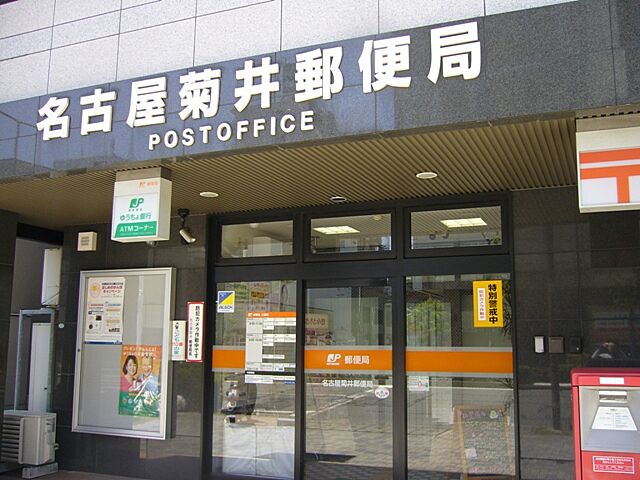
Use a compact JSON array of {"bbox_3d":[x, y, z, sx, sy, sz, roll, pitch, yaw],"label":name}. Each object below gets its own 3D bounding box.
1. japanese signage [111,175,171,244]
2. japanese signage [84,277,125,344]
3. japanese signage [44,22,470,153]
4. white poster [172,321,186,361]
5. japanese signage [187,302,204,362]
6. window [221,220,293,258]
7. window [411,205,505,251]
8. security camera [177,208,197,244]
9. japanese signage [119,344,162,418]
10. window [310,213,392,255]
[{"bbox_3d":[-1.390,-0.224,5.069,0.432,0.462,0.146,-3,-9,22],"label":"japanese signage"},{"bbox_3d":[-2.387,0.789,7.195,0.512,0.735,0.010,-3,-9,22],"label":"japanese signage"},{"bbox_3d":[-0.671,-0.978,4.643,3.580,0.547,0.050,-3,-9,22],"label":"japanese signage"},{"bbox_3d":[-1.478,1.060,6.797,0.167,0.409,0.010,-3,-9,22],"label":"white poster"},{"bbox_3d":[-1.298,0.962,6.748,0.205,0.614,0.010,-3,-9,22],"label":"japanese signage"},{"bbox_3d":[-0.650,0.002,6.649,0.836,0.357,0.050,-3,-9,22],"label":"window"},{"bbox_3d":[1.230,-0.102,5.882,0.814,0.358,0.050,-3,-9,22],"label":"window"},{"bbox_3d":[-1.355,-0.133,6.602,0.220,0.360,0.130,-6,-11,36],"label":"security camera"},{"bbox_3d":[-1.907,1.497,6.886,0.516,0.739,0.010,-3,-9,22],"label":"japanese signage"},{"bbox_3d":[0.292,-0.053,6.265,0.828,0.355,0.050,-3,-9,22],"label":"window"}]

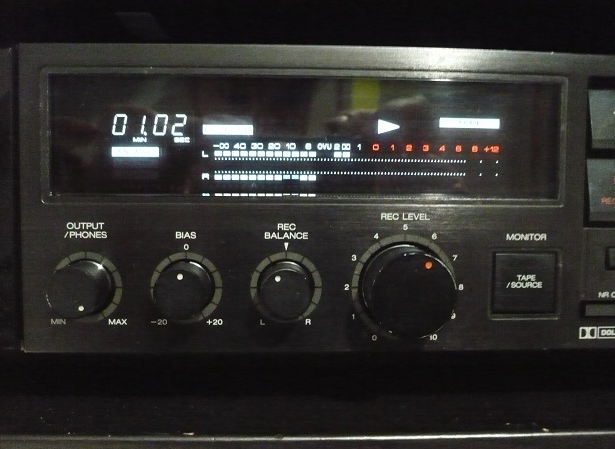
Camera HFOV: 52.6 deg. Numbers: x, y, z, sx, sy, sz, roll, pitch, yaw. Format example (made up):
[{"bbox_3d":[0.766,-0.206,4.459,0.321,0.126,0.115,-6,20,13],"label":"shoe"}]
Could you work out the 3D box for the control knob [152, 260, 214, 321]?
[{"bbox_3d":[-0.040,0.021,0.199,0.017,0.017,0.015,1,3,-2],"label":"control knob"}]

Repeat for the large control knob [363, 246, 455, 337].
[{"bbox_3d":[0.033,0.022,0.201,0.029,0.029,0.016,1,3,-2],"label":"large control knob"}]

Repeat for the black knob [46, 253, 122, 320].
[{"bbox_3d":[-0.073,0.021,0.197,0.018,0.018,0.015,1,3,-2],"label":"black knob"}]

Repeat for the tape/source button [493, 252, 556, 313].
[{"bbox_3d":[0.074,0.020,0.210,0.021,0.021,0.006,1,3,-2],"label":"tape/source button"}]

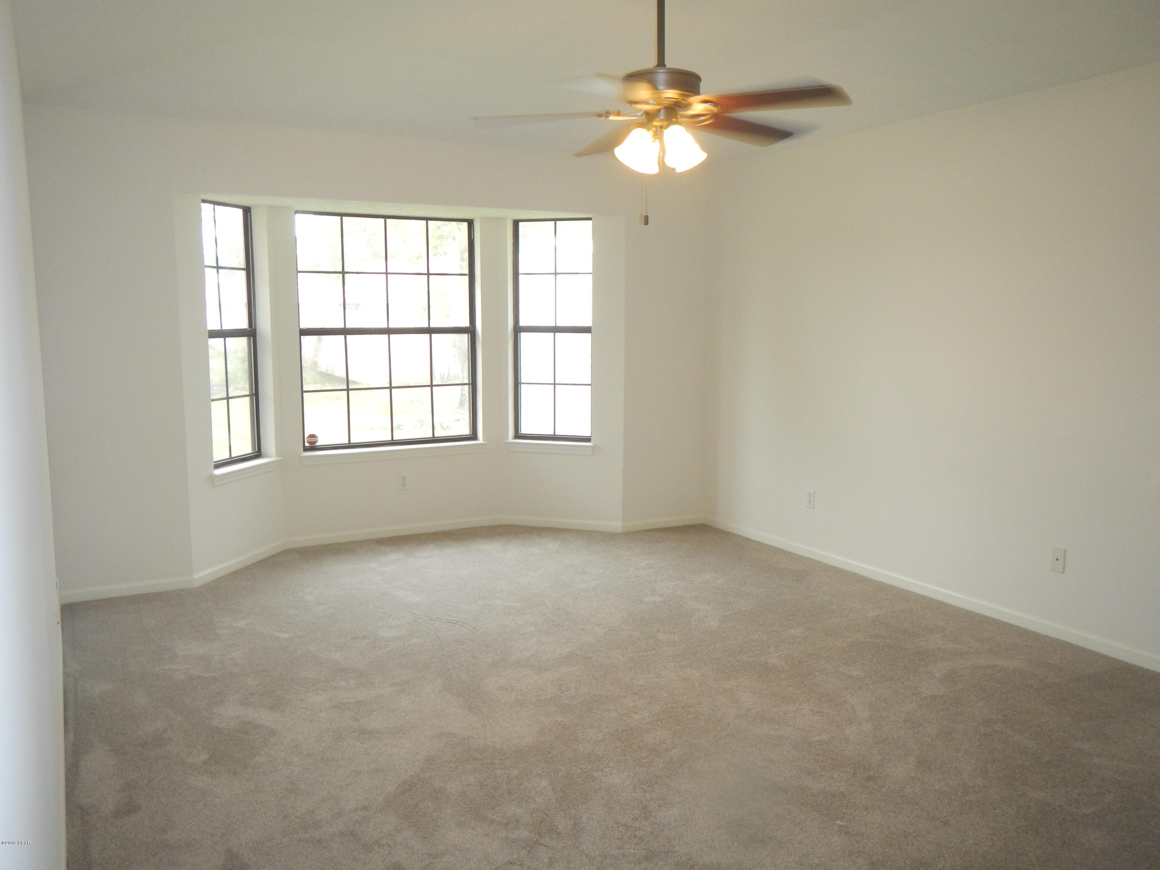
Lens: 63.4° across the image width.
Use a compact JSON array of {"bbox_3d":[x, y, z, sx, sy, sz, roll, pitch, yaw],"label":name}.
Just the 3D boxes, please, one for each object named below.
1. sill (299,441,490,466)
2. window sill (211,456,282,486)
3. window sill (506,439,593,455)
[{"bbox_3d":[-1.219,0.118,6.214,1.253,0.070,0.137,-4,8,-28],"label":"sill"},{"bbox_3d":[-1.984,0.207,5.511,0.137,0.070,0.652,2,7,16],"label":"window sill"},{"bbox_3d":[-0.193,0.085,6.464,0.639,0.070,0.137,2,8,18],"label":"window sill"}]

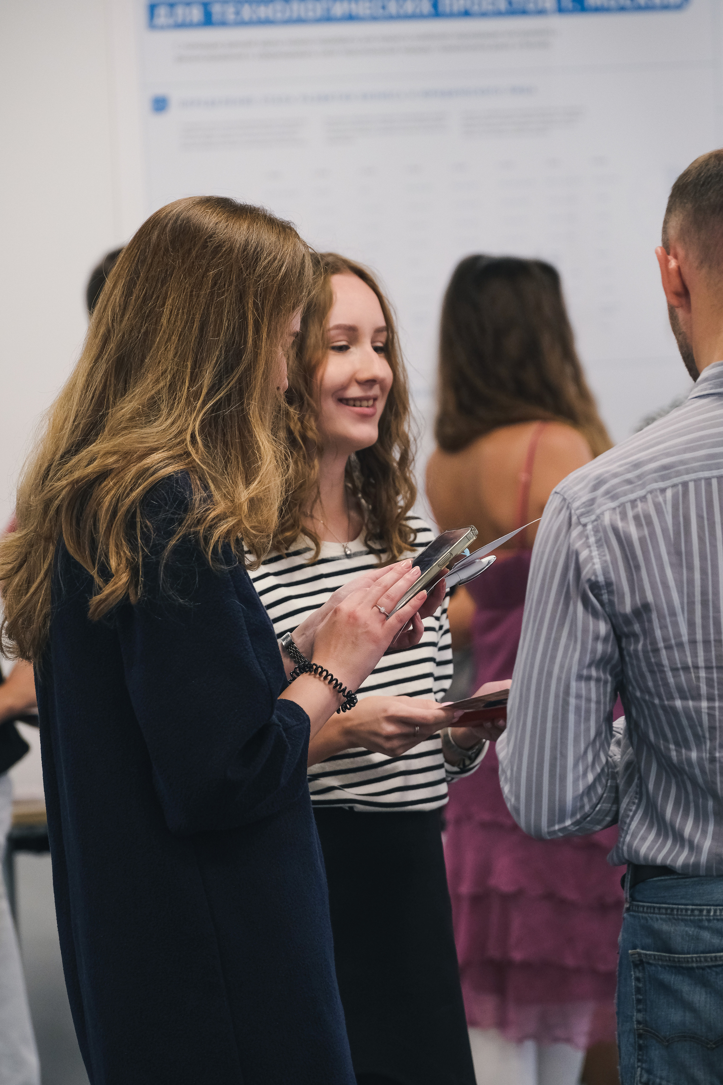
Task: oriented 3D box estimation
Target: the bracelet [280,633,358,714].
[{"bbox_3d":[-0.041,0.154,7.350,0.080,0.019,0.073,32,-28,0],"label":"bracelet"}]

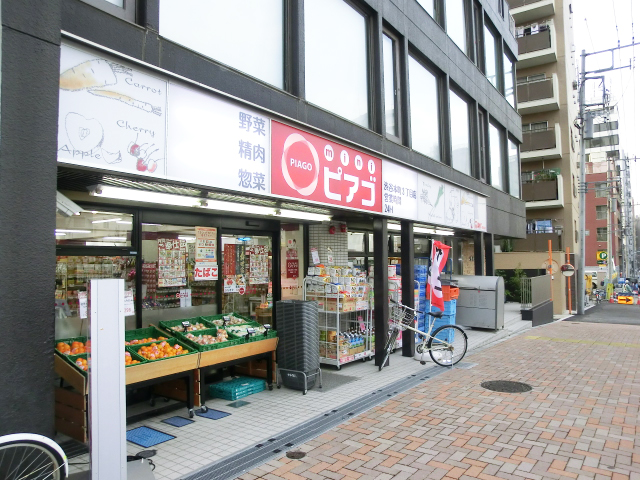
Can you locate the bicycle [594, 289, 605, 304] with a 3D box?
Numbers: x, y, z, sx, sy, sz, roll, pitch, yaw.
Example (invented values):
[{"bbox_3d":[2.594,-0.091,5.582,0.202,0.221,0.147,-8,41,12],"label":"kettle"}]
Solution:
[{"bbox_3d":[17.889,3.623,28.500,0.600,1.050,1.700,-4,-4,36],"label":"bicycle"}]

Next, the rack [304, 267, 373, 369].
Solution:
[{"bbox_3d":[0.298,1.307,7.575,0.680,1.520,0.920,-4,-4,37],"label":"rack"}]

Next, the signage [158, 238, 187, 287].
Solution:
[{"bbox_3d":[-1.946,0.305,5.869,0.020,0.623,0.430,-4,-4,36],"label":"signage"}]

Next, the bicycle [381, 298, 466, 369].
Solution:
[{"bbox_3d":[1.548,1.474,6.878,1.580,1.040,0.580,-1,-3,-12],"label":"bicycle"}]

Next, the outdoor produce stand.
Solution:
[{"bbox_3d":[-1.678,1.459,5.308,0.920,0.920,2.620,-4,-4,36],"label":"outdoor produce stand"}]

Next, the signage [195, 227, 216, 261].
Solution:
[{"bbox_3d":[-1.617,0.078,6.334,0.020,0.529,0.385,-4,-4,36],"label":"signage"}]

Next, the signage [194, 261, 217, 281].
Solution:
[{"bbox_3d":[-1.607,0.457,6.315,0.020,0.244,0.409,-4,-4,36],"label":"signage"}]

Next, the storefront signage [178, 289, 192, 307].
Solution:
[{"bbox_3d":[-1.747,0.763,5.784,0.015,0.215,0.170,-4,-4,37],"label":"storefront signage"}]

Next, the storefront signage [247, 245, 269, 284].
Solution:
[{"bbox_3d":[-0.943,0.384,6.871,0.020,0.590,0.410,-4,-4,37],"label":"storefront signage"}]

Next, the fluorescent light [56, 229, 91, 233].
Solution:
[{"bbox_3d":[-6.348,-0.223,11.299,0.120,0.080,1.200,-4,-4,37],"label":"fluorescent light"}]

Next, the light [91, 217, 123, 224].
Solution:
[{"bbox_3d":[-5.291,-0.459,11.026,1.200,0.070,0.100,-4,-4,36],"label":"light"}]

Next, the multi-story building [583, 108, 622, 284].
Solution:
[{"bbox_3d":[39.251,-5.299,65.981,9.000,24.000,14.000,-4,-4,37],"label":"multi-story building"}]

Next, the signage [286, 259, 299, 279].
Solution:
[{"bbox_3d":[-0.461,0.490,7.494,0.020,0.320,0.290,-4,-4,37],"label":"signage"}]

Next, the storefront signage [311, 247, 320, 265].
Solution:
[{"bbox_3d":[-0.075,0.257,7.361,0.020,0.280,0.190,-4,-4,37],"label":"storefront signage"}]

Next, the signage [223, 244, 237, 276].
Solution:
[{"bbox_3d":[-1.367,0.305,6.770,0.020,0.473,0.234,-4,-4,36],"label":"signage"}]

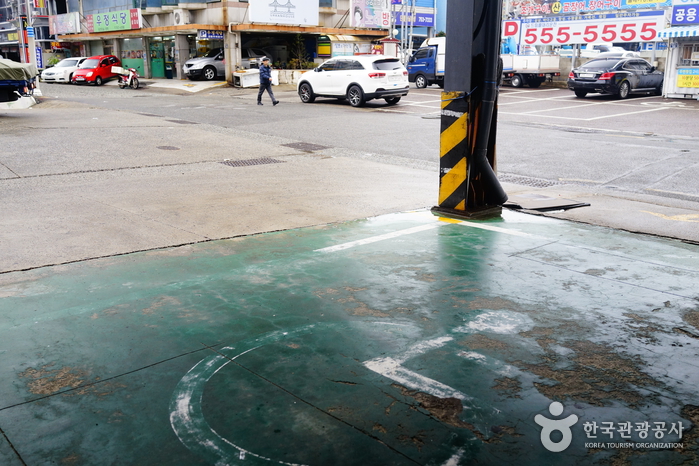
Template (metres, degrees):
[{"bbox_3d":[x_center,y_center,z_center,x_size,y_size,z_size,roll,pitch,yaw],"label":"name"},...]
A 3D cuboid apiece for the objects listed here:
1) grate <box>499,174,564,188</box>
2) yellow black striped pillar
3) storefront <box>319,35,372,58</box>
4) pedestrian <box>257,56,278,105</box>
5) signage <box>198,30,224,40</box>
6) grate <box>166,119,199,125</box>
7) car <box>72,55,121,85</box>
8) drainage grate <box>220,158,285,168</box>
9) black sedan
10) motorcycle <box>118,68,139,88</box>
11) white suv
[{"bbox_3d":[2.450,-0.727,9.758,0.500,0.050,1.000,-13,20,-41],"label":"grate"},{"bbox_3d":[1.269,-0.916,7.572,0.360,1.280,0.380,13,20,41],"label":"yellow black striped pillar"},{"bbox_3d":[-0.200,-10.544,41.276,1.300,2.750,3.900,13,20,41],"label":"storefront"},{"bbox_3d":[-2.876,-5.366,24.100,0.720,1.680,0.520,2,15,7],"label":"pedestrian"},{"bbox_3d":[-7.417,-10.654,36.600,0.200,0.460,1.600,13,19,39],"label":"signage"},{"bbox_3d":[-4.420,-2.918,18.053,0.530,0.050,1.120,-11,18,-36],"label":"grate"},{"bbox_3d":[-13.620,-8.827,36.972,1.500,1.500,3.500,2,15,7],"label":"car"},{"bbox_3d":[-1.620,-1.169,11.431,1.000,0.050,0.580,-10,18,-34],"label":"drainage grate"},{"bbox_3d":[10.900,-6.173,27.123,5.130,1.490,1.900,-13,20,-41],"label":"black sedan"},{"bbox_3d":[-10.978,-7.705,33.800,1.880,1.060,0.680,10,18,34],"label":"motorcycle"},{"bbox_3d":[0.050,-5.521,24.399,1.890,1.690,4.770,-13,20,-40],"label":"white suv"}]

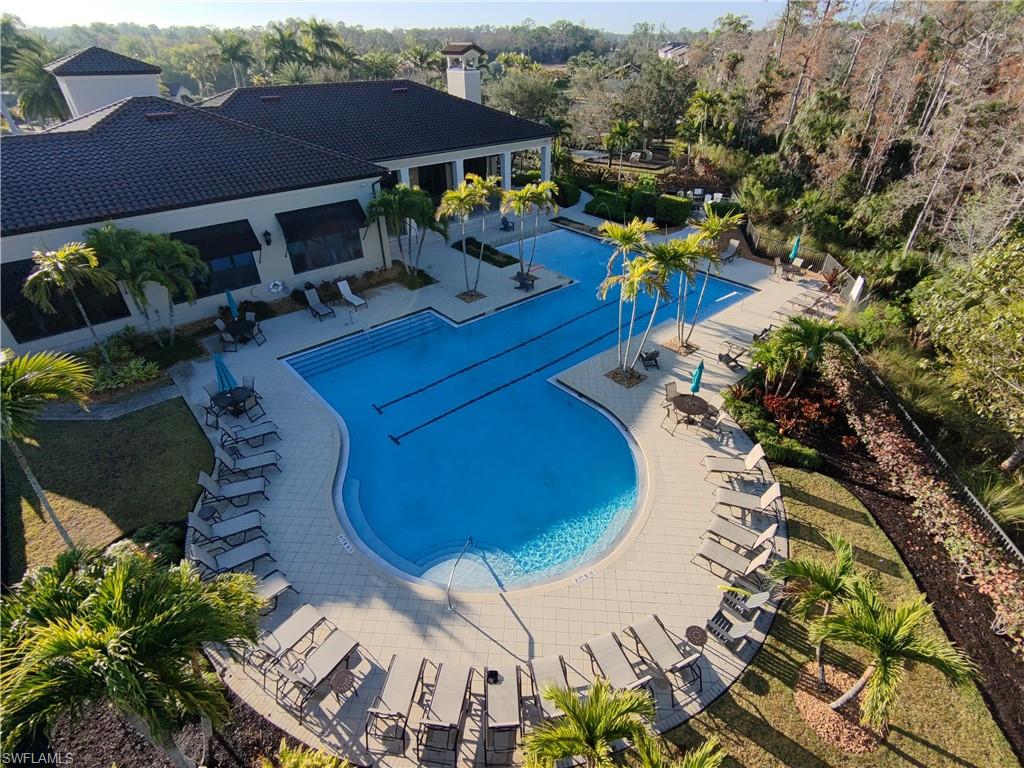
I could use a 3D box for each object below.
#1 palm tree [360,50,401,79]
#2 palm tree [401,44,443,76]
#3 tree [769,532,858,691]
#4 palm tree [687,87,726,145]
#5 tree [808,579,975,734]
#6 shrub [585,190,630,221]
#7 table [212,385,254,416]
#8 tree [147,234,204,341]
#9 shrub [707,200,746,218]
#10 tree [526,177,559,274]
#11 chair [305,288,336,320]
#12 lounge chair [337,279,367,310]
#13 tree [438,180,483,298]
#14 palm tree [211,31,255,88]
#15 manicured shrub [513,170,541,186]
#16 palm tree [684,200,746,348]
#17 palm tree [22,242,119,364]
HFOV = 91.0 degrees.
[{"bbox_3d":[-14.754,-32.277,58.395,4.800,10.700,4.800,0,34,0],"label":"palm tree"},{"bbox_3d":[-9.956,-32.098,57.069,4.900,10.600,4.900,-5,34,-7],"label":"palm tree"},{"bbox_3d":[6.205,4.809,10.696,1.950,2.750,2.000,1,34,0],"label":"tree"},{"bbox_3d":[20.763,-27.928,54.384,3.770,6.960,3.770,1,34,0],"label":"palm tree"},{"bbox_3d":[6.581,5.066,9.053,2.230,3.200,2.230,1,34,0],"label":"tree"},{"bbox_3d":[7.380,-13.913,39.037,3.400,1.600,1.350,28,43,34],"label":"shrub"},{"bbox_3d":[-10.259,0.740,18.728,1.300,0.730,1.300,0,34,0],"label":"table"},{"bbox_3d":[-13.802,-3.858,20.962,2.500,4.500,2.500,-24,41,-30],"label":"tree"},{"bbox_3d":[15.836,-12.696,36.709,2.600,1.250,1.100,11,36,16],"label":"shrub"},{"bbox_3d":[1.613,-8.319,27.019,1.770,4.920,1.770,1,34,0],"label":"tree"},{"bbox_3d":[-9.388,-3.843,24.448,0.700,1.000,1.850,-26,43,-34],"label":"chair"},{"bbox_3d":[-7.830,-4.310,24.680,1.580,1.020,0.660,29,44,35],"label":"lounge chair"},{"bbox_3d":[-2.568,-7.405,26.192,2.500,5.800,2.400,0,34,0],"label":"tree"},{"bbox_3d":[-28.568,-30.640,53.778,4.800,12.000,4.800,-15,37,-20],"label":"palm tree"},{"bbox_3d":[1.446,-19.035,46.484,2.900,1.450,1.300,-5,35,-9],"label":"manicured shrub"},{"bbox_3d":[7.734,-4.190,20.269,2.120,5.870,2.120,1,34,0],"label":"palm tree"},{"bbox_3d":[-15.756,-2.827,18.685,2.610,4.780,2.610,1,34,0],"label":"palm tree"}]

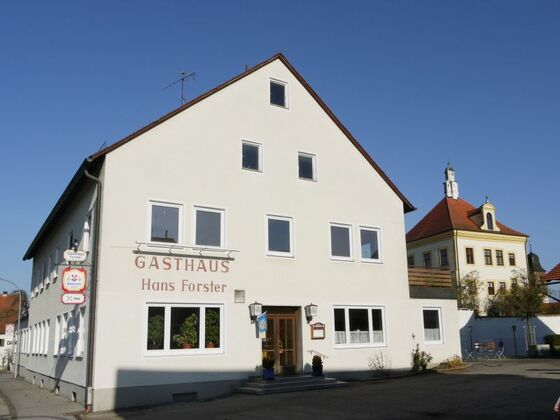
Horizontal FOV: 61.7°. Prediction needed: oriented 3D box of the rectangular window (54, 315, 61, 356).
[{"bbox_3d":[-8.312,4.678,17.559,0.140,1.460,1.150,8,-18,-32],"label":"rectangular window"}]

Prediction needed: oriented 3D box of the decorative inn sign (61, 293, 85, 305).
[{"bbox_3d":[-6.176,2.663,14.036,0.662,0.313,0.100,8,-18,-32],"label":"decorative inn sign"}]

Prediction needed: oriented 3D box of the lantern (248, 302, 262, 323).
[{"bbox_3d":[-0.799,3.359,15.420,0.380,0.695,0.420,8,-18,-32],"label":"lantern"}]

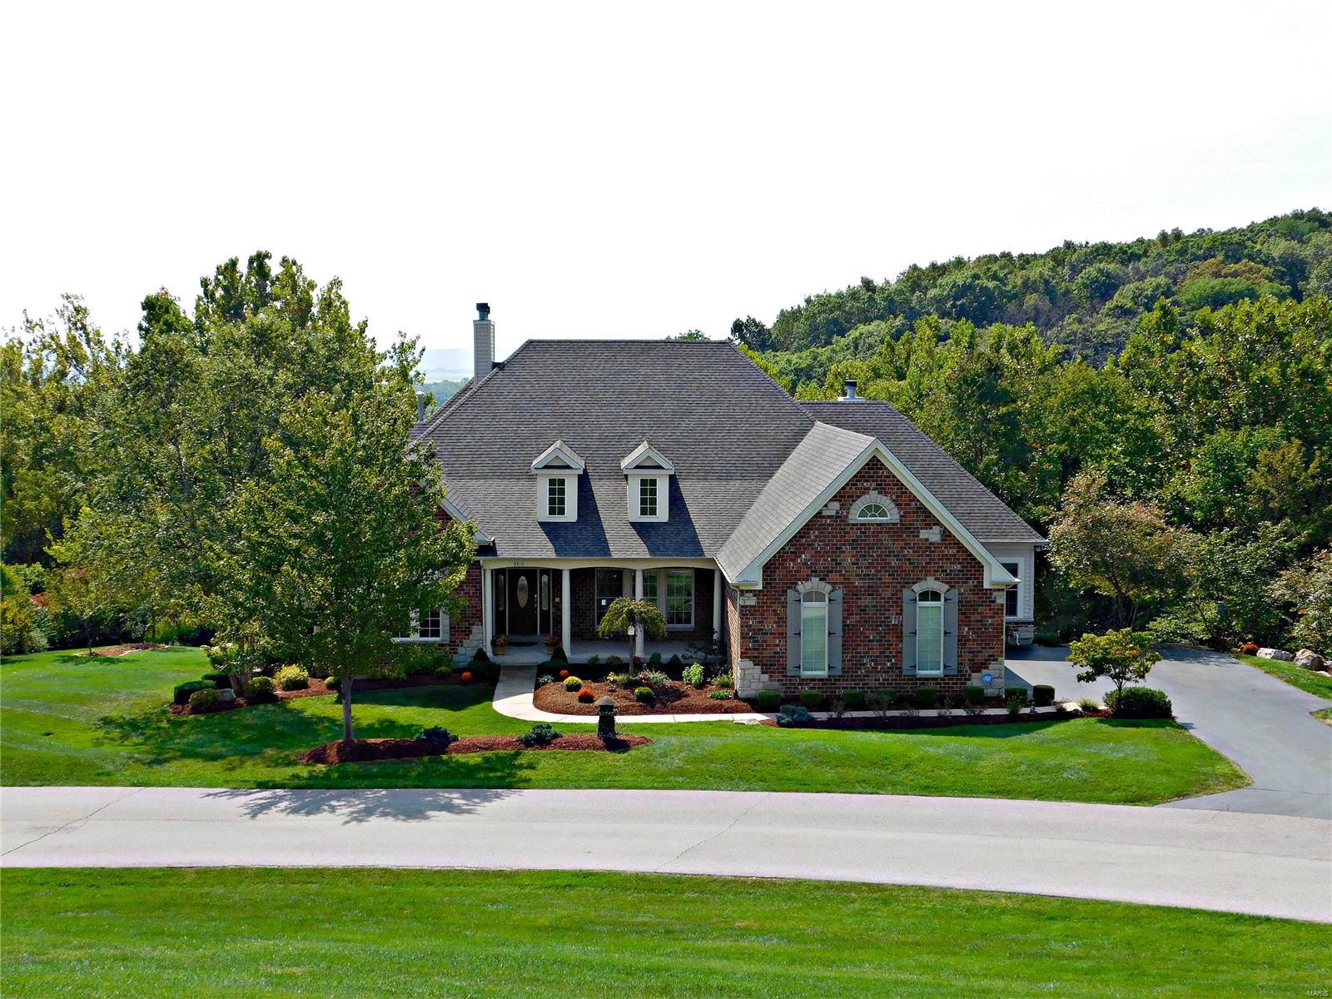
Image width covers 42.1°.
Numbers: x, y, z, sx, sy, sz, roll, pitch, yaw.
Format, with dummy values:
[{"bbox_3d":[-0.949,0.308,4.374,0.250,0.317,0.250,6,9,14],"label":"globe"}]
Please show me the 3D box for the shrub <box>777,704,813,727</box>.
[{"bbox_3d":[3.063,5.125,41.100,0.864,0.518,0.821,0,5,-2],"label":"shrub"}]

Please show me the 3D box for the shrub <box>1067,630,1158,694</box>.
[{"bbox_3d":[10.892,4.159,42.200,2.181,1.960,2.072,0,5,-2],"label":"shrub"}]

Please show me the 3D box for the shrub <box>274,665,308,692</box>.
[{"bbox_3d":[-9.765,4.672,45.200,0.869,0.659,0.826,0,5,-2],"label":"shrub"}]

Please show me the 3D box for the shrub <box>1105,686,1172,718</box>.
[{"bbox_3d":[11.514,4.945,42.200,1.648,0.728,1.484,0,5,-2],"label":"shrub"}]

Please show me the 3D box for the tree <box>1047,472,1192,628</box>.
[{"bbox_3d":[14.359,1.696,54.800,4.550,5.100,4.400,0,5,-2],"label":"tree"}]

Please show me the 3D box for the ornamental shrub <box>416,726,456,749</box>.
[{"bbox_3d":[-5.168,5.367,39.000,0.891,0.512,0.846,0,5,-2],"label":"ornamental shrub"}]

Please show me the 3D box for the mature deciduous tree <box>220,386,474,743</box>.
[{"bbox_3d":[-7.294,1.487,39.600,5.750,8.100,5.600,0,5,-2],"label":"mature deciduous tree"}]

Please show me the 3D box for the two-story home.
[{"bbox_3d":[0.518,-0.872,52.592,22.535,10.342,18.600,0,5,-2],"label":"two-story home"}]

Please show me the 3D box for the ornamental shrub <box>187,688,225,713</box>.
[{"bbox_3d":[-11.303,4.941,42.600,0.922,0.562,0.876,0,5,-2],"label":"ornamental shrub"}]

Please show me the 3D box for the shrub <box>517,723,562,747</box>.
[{"bbox_3d":[-2.870,5.338,39.300,1.039,0.506,0.987,0,5,-2],"label":"shrub"}]

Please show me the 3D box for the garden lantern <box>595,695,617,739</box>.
[{"bbox_3d":[-1.444,5.229,41.759,0.520,1.000,0.520,0,5,-3],"label":"garden lantern"}]

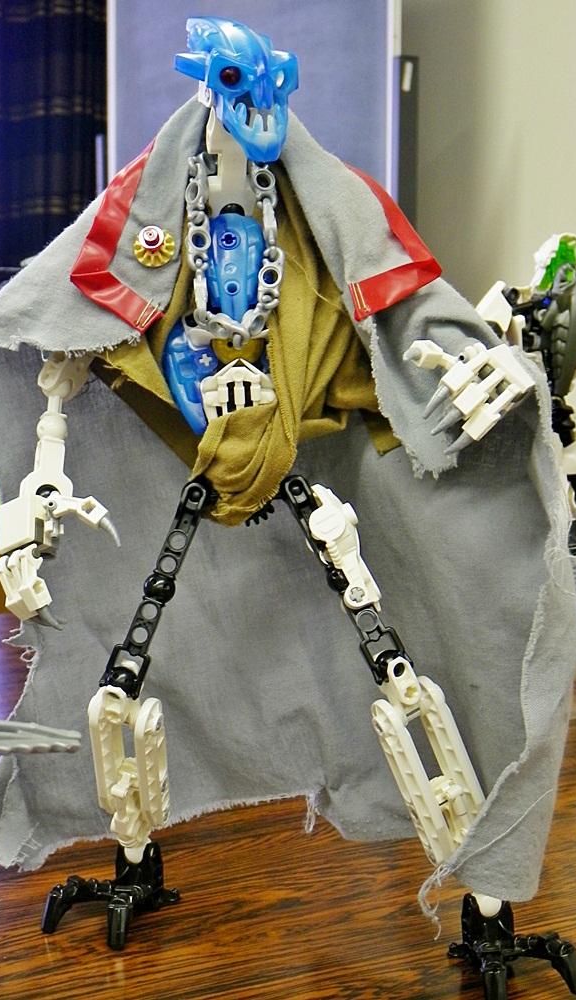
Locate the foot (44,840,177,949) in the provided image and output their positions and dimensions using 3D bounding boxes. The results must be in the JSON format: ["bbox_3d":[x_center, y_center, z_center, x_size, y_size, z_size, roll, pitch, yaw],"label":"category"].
[{"bbox_3d":[-0.056,0.125,0.471,0.034,0.027,0.043,5,9,32],"label":"foot"}]

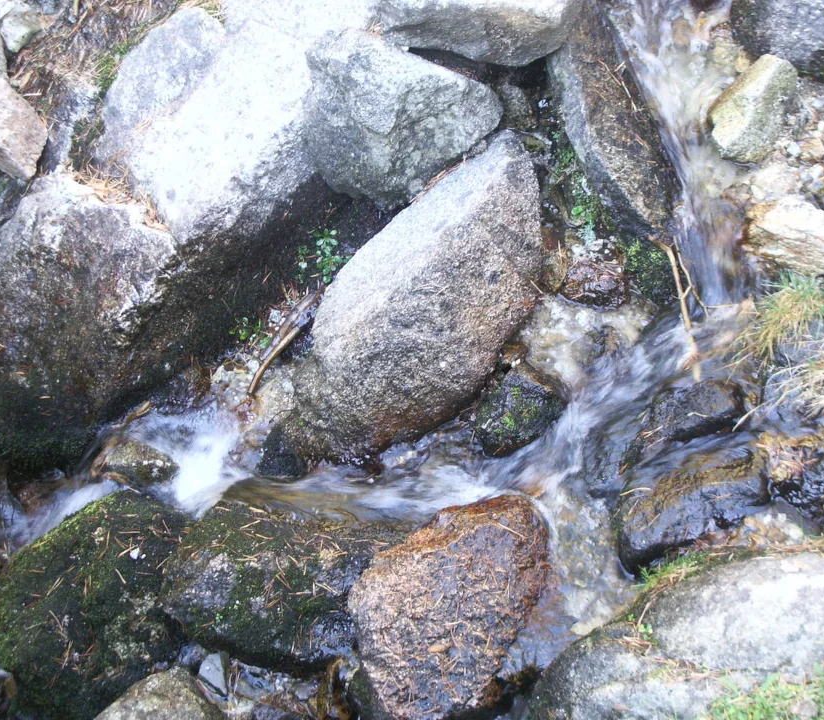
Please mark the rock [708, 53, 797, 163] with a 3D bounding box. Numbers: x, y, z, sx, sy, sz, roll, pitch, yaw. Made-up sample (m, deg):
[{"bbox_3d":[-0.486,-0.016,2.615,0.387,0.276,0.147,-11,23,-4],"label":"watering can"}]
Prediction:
[{"bbox_3d":[0.598,-0.443,3.020,0.130,0.140,0.210,18,47,18],"label":"rock"}]

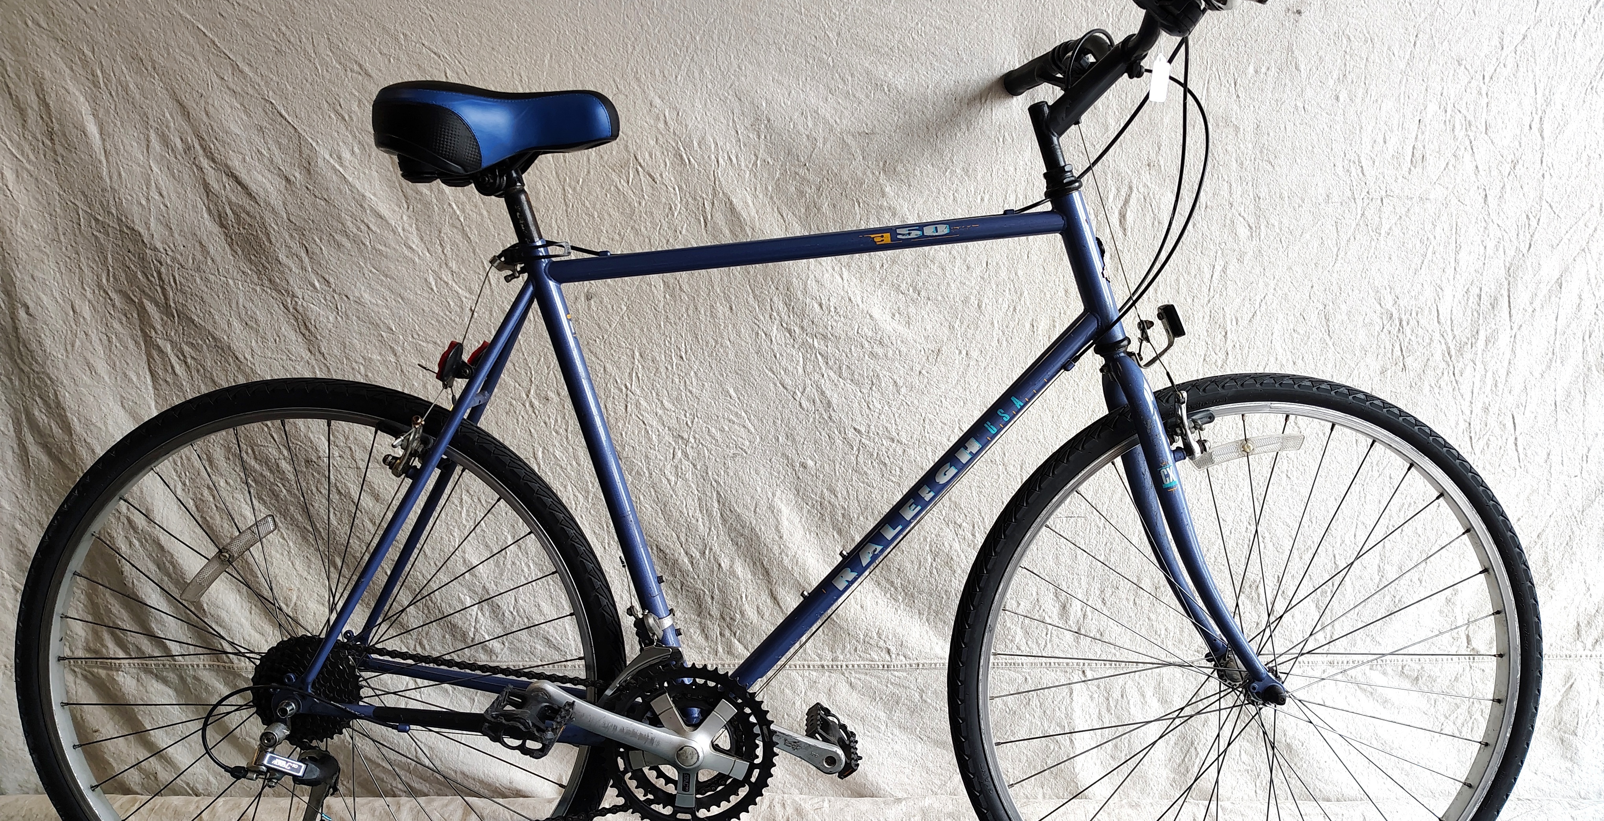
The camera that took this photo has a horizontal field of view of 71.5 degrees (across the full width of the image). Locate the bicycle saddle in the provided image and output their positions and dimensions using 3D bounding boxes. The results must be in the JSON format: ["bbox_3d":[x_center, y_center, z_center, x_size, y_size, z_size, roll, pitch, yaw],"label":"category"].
[{"bbox_3d":[-0.324,-0.298,1.216,0.258,0.110,0.200,0,5,1],"label":"bicycle saddle"}]

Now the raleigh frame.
[{"bbox_3d":[-0.024,0.050,1.245,1.100,0.645,0.145,0,5,1],"label":"raleigh frame"}]

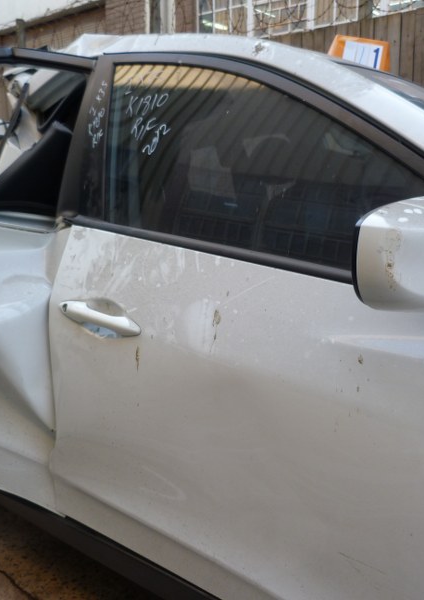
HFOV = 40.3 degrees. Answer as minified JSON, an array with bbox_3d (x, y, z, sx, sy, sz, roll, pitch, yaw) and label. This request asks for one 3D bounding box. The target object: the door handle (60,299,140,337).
[{"bbox_3d":[-0.245,0.041,1.268,0.250,0.050,0.050,14,17,34],"label":"door handle"}]

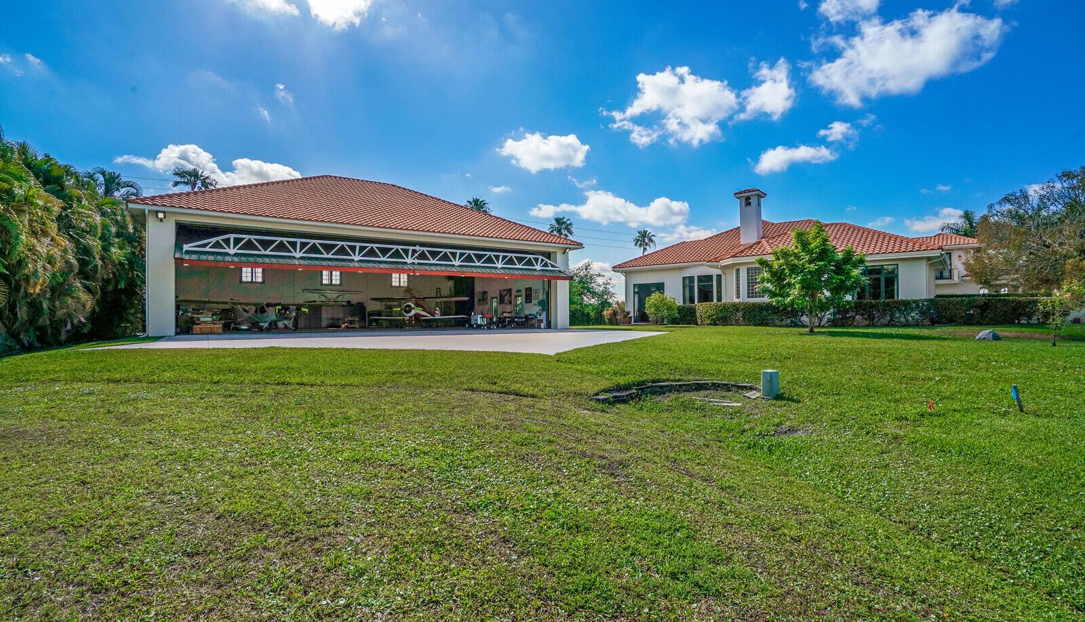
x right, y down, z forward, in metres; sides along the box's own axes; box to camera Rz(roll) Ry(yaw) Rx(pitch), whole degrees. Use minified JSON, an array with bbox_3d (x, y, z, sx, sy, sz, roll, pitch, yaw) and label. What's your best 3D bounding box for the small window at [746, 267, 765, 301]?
[{"bbox_3d":[12.677,-1.640,28.500,1.250,1.820,0.130,0,0,44],"label":"small window"}]

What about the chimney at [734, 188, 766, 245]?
[{"bbox_3d":[14.304,-6.450,33.100,1.600,4.000,1.450,0,0,45],"label":"chimney"}]

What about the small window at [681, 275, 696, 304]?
[{"bbox_3d":[9.553,-1.330,31.500,0.150,1.880,0.950,0,0,-37],"label":"small window"}]

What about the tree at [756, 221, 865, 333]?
[{"bbox_3d":[11.796,-1.500,21.200,4.700,4.900,4.600,0,0,0],"label":"tree"}]

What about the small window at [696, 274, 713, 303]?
[{"bbox_3d":[10.363,-1.370,30.700,1.000,1.850,0.150,0,0,38],"label":"small window"}]

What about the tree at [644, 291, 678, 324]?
[{"bbox_3d":[7.089,-0.150,28.800,2.100,2.100,2.000,0,0,0],"label":"tree"}]

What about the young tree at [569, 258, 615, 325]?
[{"bbox_3d":[4.001,-1.600,41.000,4.300,5.600,4.200,0,0,0],"label":"young tree"}]

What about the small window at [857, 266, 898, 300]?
[{"bbox_3d":[17.894,-1.450,25.800,2.100,2.150,0.150,0,0,45],"label":"small window"}]

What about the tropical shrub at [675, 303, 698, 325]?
[{"bbox_3d":[8.993,0.220,30.000,1.900,1.300,1.100,0,0,45],"label":"tropical shrub"}]

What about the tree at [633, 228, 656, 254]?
[{"bbox_3d":[15.742,-5.700,74.000,3.600,13.800,3.600,0,0,0],"label":"tree"}]

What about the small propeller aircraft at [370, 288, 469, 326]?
[{"bbox_3d":[-7.977,0.050,33.000,6.700,2.250,6.000,0,0,9],"label":"small propeller aircraft"}]

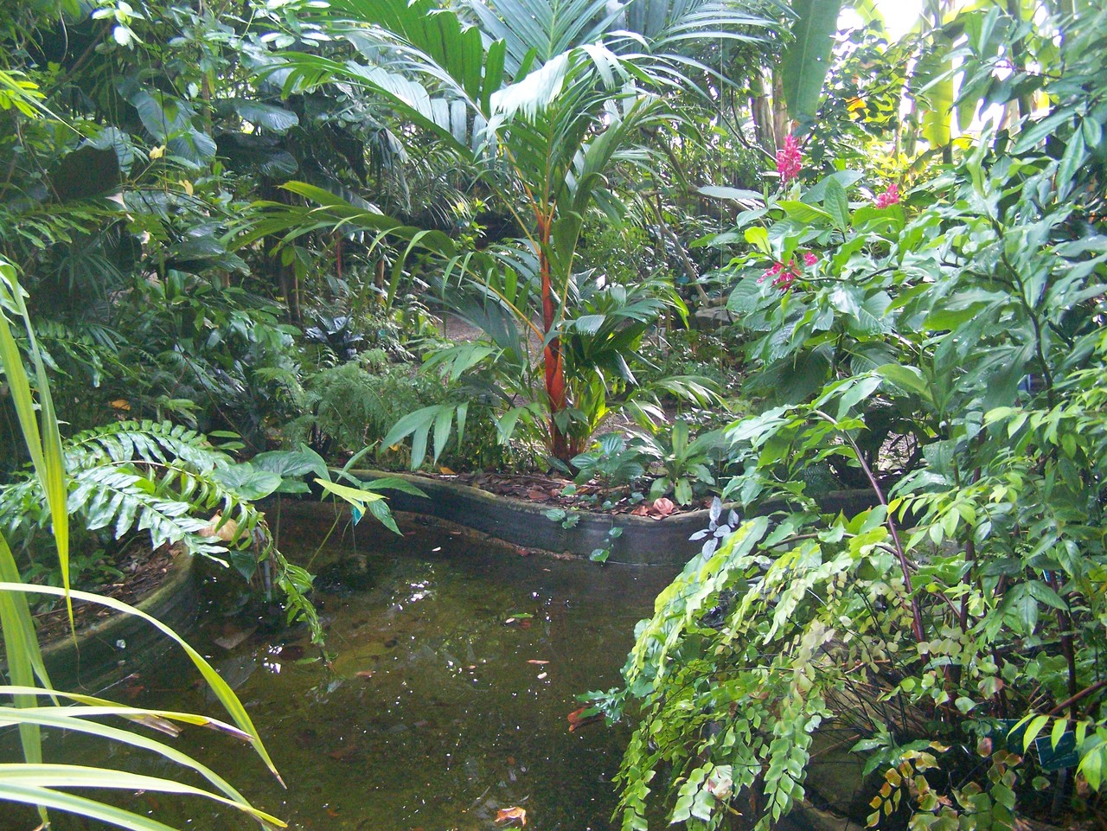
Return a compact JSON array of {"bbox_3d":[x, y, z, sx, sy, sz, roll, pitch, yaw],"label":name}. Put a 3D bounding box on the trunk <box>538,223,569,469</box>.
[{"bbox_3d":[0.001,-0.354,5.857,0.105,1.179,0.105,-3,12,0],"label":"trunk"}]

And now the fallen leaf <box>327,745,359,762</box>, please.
[{"bbox_3d":[-0.607,0.972,3.504,0.050,0.012,0.095,11,17,44],"label":"fallen leaf"}]

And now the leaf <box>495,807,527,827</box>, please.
[{"bbox_3d":[-0.108,1.018,3.082,0.085,0.020,0.060,-1,12,0],"label":"leaf"}]

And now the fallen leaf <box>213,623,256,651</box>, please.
[{"bbox_3d":[-1.145,0.797,4.367,0.120,0.015,0.220,2,12,15],"label":"fallen leaf"}]

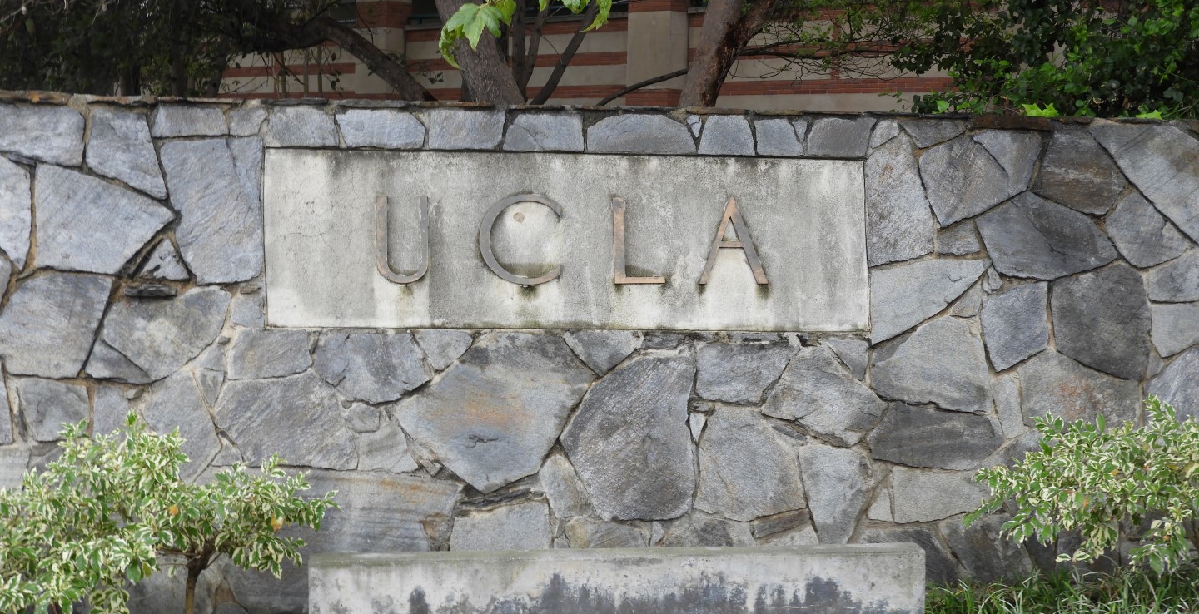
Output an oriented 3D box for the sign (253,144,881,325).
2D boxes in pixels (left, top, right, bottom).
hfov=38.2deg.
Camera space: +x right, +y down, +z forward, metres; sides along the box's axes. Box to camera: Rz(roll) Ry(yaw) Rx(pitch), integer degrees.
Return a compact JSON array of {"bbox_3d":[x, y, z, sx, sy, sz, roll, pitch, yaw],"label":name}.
[{"bbox_3d":[-0.106,-0.223,6.050,2.090,0.610,0.100,1,1,-6],"label":"sign"}]

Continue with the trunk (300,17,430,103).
[{"bbox_3d":[-1.075,-1.149,8.000,0.600,0.420,0.200,1,4,0],"label":"trunk"}]

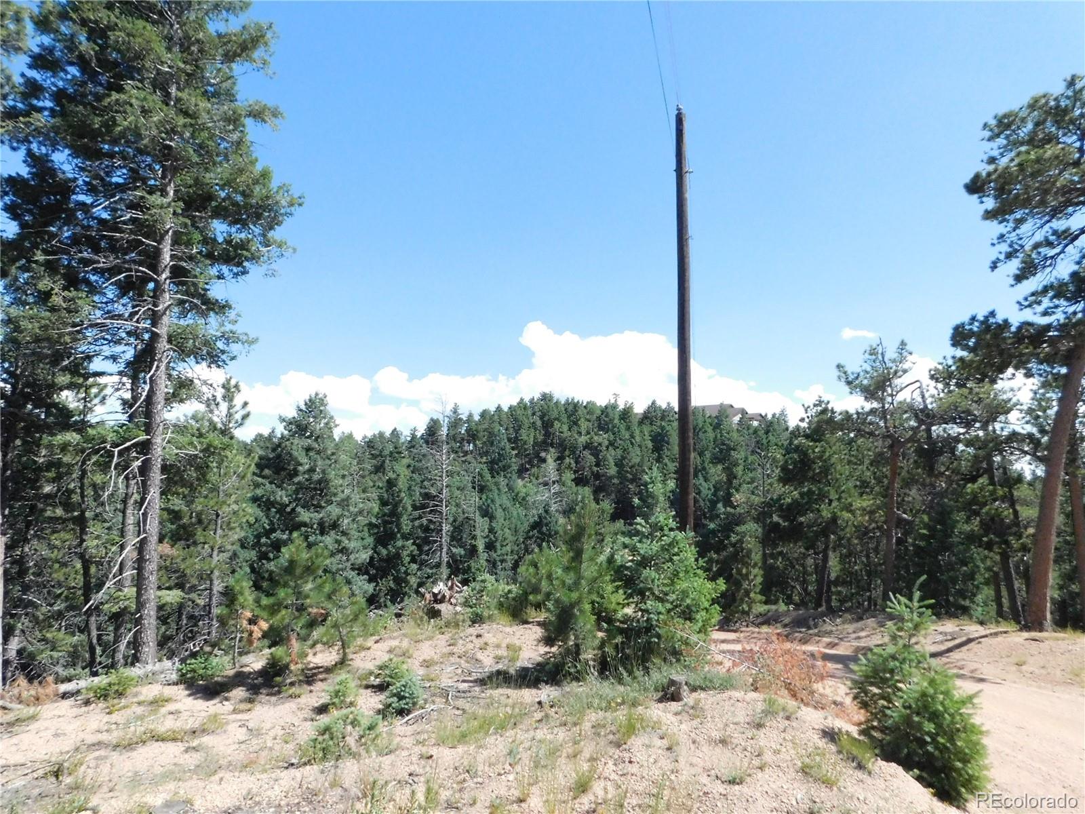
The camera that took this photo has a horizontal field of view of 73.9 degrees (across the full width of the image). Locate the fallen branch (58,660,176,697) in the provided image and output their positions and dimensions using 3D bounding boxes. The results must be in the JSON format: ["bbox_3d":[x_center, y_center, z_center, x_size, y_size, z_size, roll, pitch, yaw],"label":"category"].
[{"bbox_3d":[-5.374,3.451,9.150,1.363,0.200,0.220,-4,-3,-18],"label":"fallen branch"}]

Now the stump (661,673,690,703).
[{"bbox_3d":[1.426,3.025,7.750,0.290,0.255,0.270,-1,-5,10],"label":"stump"}]

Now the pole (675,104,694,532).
[{"bbox_3d":[2.730,-0.866,13.918,0.300,10.256,0.300,-1,-5,11],"label":"pole"}]

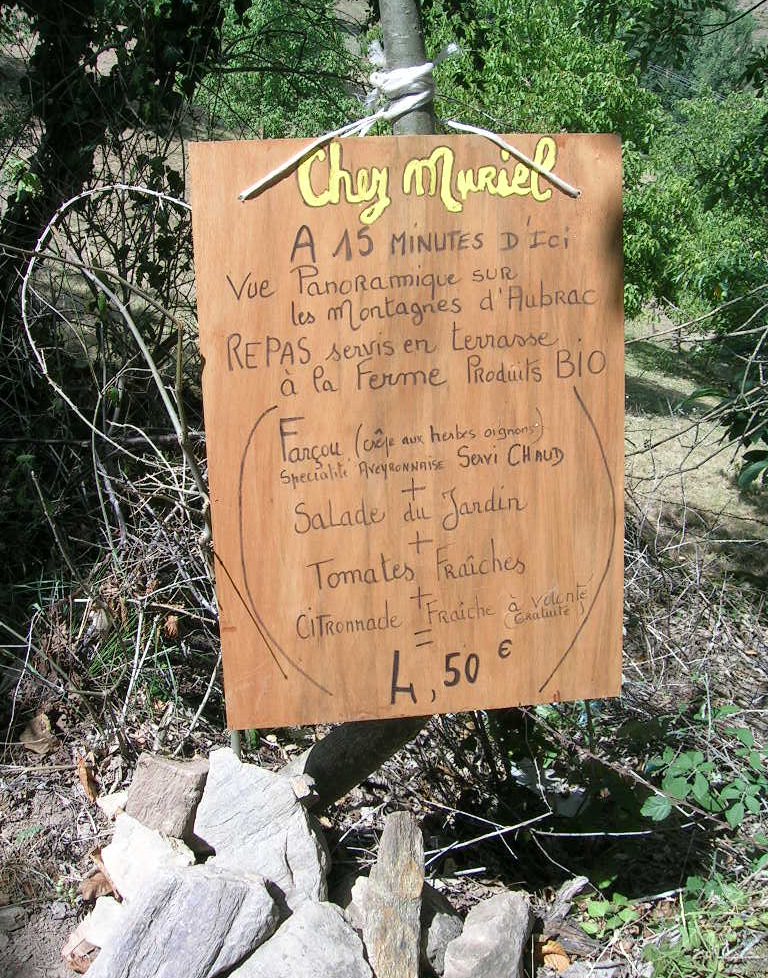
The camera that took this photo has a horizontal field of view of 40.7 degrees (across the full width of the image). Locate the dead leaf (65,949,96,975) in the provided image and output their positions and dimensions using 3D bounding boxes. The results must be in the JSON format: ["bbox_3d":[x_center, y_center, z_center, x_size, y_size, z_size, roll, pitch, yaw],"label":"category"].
[{"bbox_3d":[-0.400,0.625,1.370,0.042,0.021,0.033,-1,13,0],"label":"dead leaf"}]

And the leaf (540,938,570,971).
[{"bbox_3d":[0.227,0.617,1.370,0.042,0.026,0.038,-1,13,0],"label":"leaf"}]

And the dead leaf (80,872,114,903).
[{"bbox_3d":[-0.411,0.568,1.480,0.053,0.028,0.039,-1,13,0],"label":"dead leaf"}]

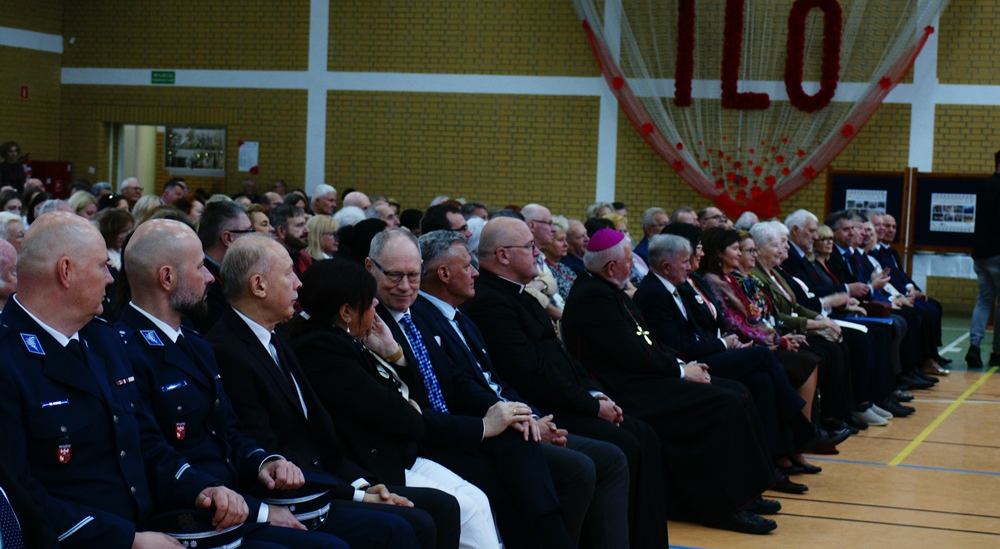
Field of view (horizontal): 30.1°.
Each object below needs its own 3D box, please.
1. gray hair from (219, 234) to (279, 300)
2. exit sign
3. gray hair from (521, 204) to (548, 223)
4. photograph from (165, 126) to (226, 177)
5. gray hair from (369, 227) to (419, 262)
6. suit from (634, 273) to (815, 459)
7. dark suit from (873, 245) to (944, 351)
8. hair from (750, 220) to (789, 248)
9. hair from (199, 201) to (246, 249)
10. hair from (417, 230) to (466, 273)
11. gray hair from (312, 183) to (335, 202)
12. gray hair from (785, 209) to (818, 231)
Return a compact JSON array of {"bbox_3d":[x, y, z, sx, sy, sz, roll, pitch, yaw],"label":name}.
[{"bbox_3d":[-0.670,-0.019,5.000,0.155,0.185,0.160,2,2,0],"label":"gray hair"},{"bbox_3d":[-4.806,-2.800,26.602,0.380,0.178,0.020,3,3,19],"label":"exit sign"},{"bbox_3d":[0.195,-0.329,10.200,0.135,0.130,0.155,3,3,20],"label":"gray hair"},{"bbox_3d":[-5.235,-2.115,32.000,1.200,0.900,0.120,3,3,19],"label":"photograph"},{"bbox_3d":[-0.353,-0.086,6.120,0.165,0.140,0.190,1,10,-12],"label":"gray hair"},{"bbox_3d":[1.085,0.462,9.270,0.860,0.960,0.520,3,3,19],"label":"suit"},{"bbox_3d":[3.595,0.218,16.567,0.720,0.950,0.520,3,3,19],"label":"dark suit"},{"bbox_3d":[1.515,-0.231,10.500,0.190,0.165,0.180,4,3,38],"label":"hair"},{"bbox_3d":[-1.014,-0.184,6.800,0.165,0.175,0.160,2,2,-4],"label":"hair"},{"bbox_3d":[-0.195,-0.080,6.300,0.150,0.150,0.165,3,3,10],"label":"hair"},{"bbox_3d":[-1.371,-0.631,14.500,0.165,0.155,0.160,3,3,20],"label":"gray hair"},{"bbox_3d":[1.811,-0.322,11.200,0.160,0.145,0.165,4,3,28],"label":"gray hair"}]

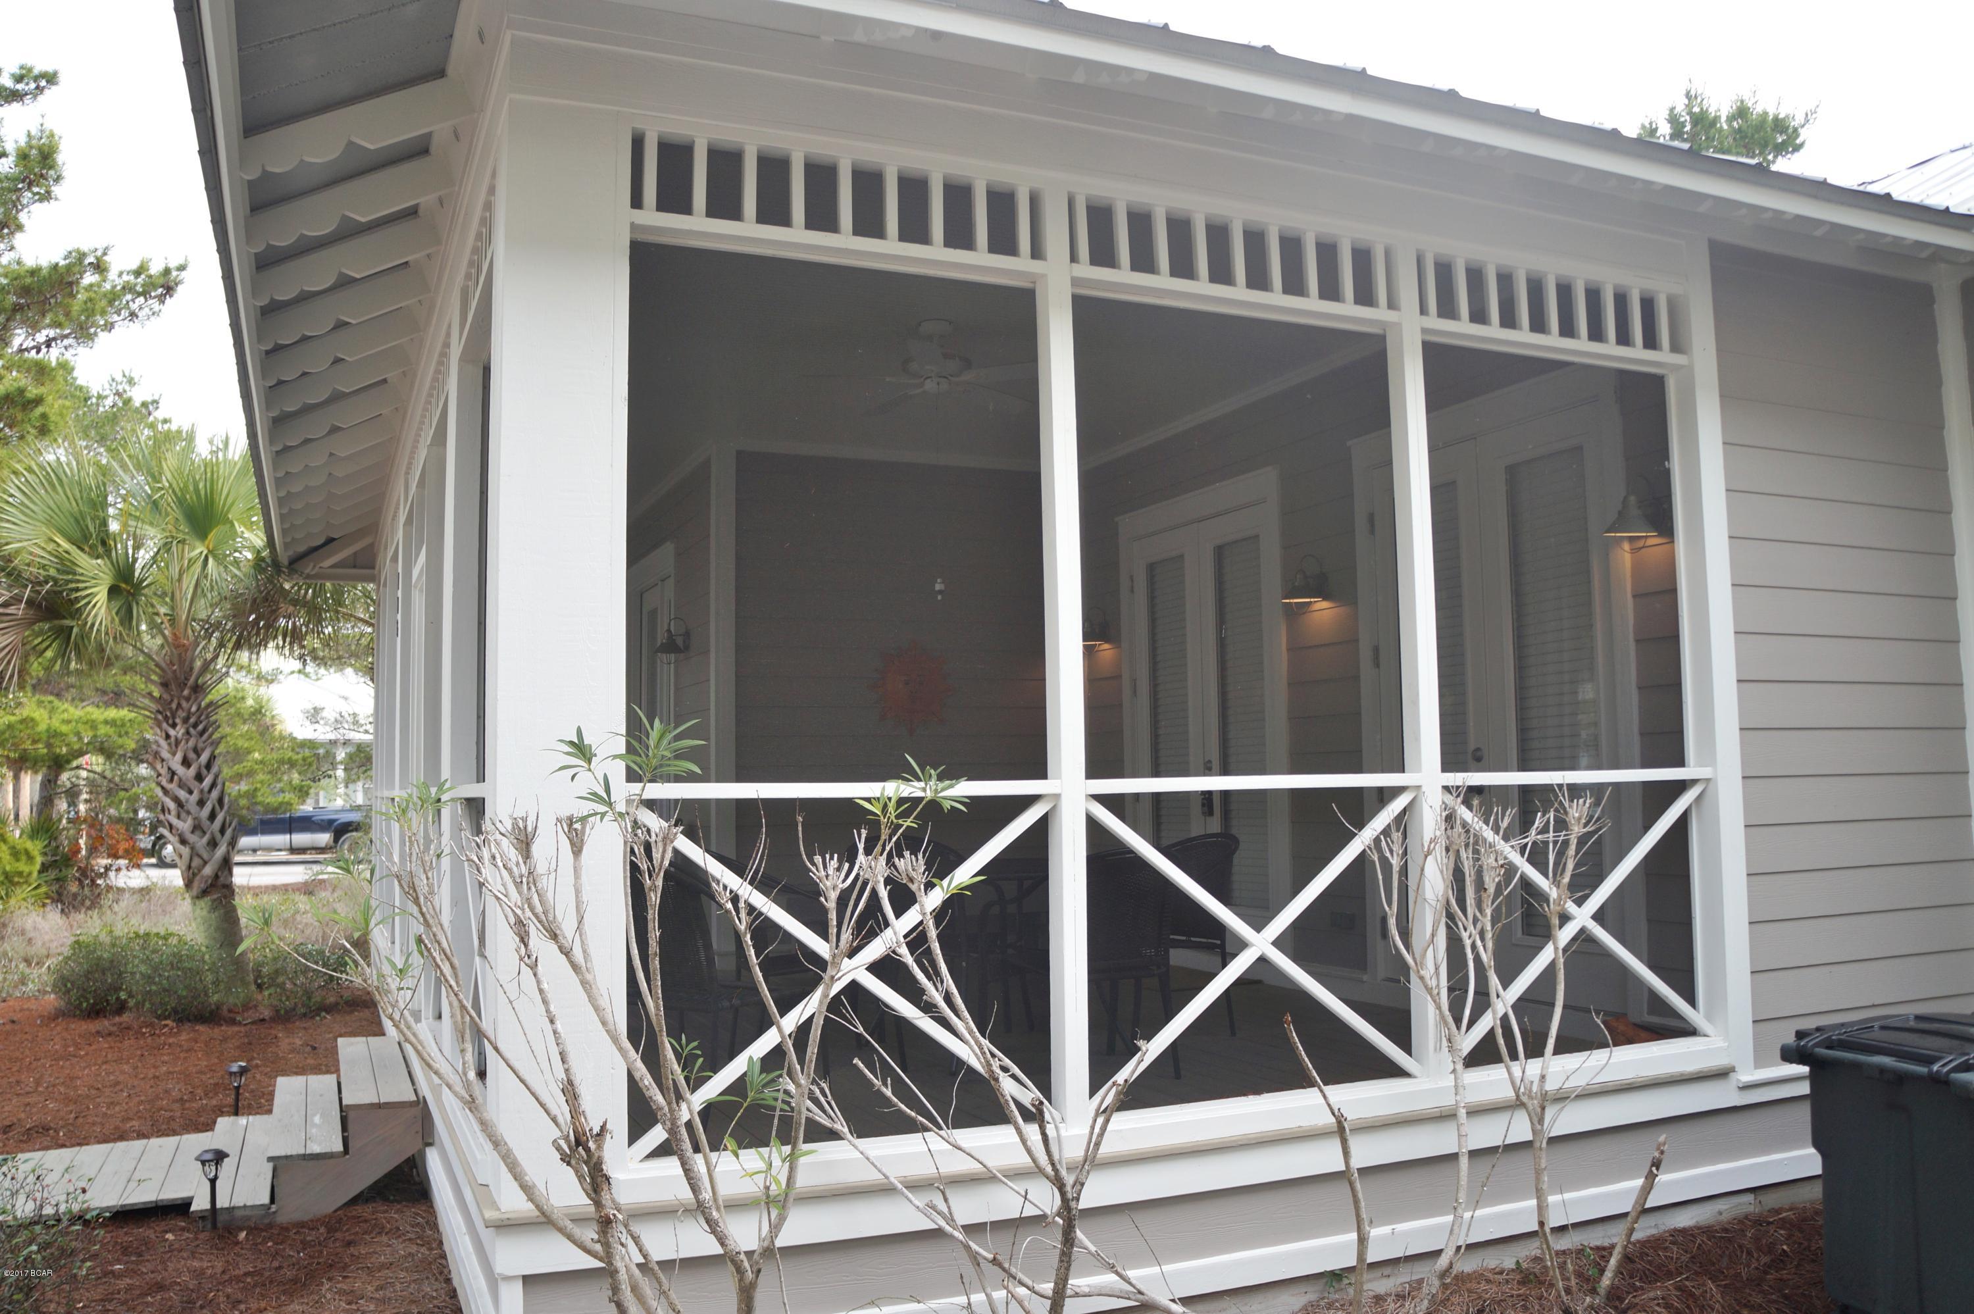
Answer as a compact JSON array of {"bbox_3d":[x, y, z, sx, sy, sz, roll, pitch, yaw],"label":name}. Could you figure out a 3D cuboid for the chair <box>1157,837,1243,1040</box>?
[{"bbox_3d":[0.663,1.179,6.455,0.600,0.860,0.580,0,-5,-13],"label":"chair"}]

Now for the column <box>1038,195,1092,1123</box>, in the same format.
[{"bbox_3d":[0.225,-0.023,4.471,0.084,2.787,0.090,1,-5,-24],"label":"column"}]

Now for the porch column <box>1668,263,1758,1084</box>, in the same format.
[{"bbox_3d":[2.753,-0.039,5.631,0.138,3.088,0.120,1,-5,-24],"label":"porch column"}]

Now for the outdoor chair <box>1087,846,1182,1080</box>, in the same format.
[{"bbox_3d":[0.319,1.113,5.510,0.570,0.850,0.580,3,-6,-36],"label":"outdoor chair"}]

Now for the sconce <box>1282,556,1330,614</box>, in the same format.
[{"bbox_3d":[1.599,-0.361,7.443,0.240,0.300,0.200,1,-5,-24],"label":"sconce"}]

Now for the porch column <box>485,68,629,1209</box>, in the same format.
[{"bbox_3d":[-1.165,-0.031,4.026,0.305,2.880,0.300,1,-5,-24],"label":"porch column"}]

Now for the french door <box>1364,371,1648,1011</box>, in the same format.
[{"bbox_3d":[2.167,0.185,6.469,0.120,2.572,1.682,1,-5,-24],"label":"french door"}]

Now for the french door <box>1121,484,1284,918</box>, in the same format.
[{"bbox_3d":[1.228,0.382,8.546,0.120,2.572,1.760,1,-5,-24],"label":"french door"}]

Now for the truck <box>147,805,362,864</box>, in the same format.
[{"bbox_3d":[-17.358,4.086,36.087,6.000,1.900,2.050,1,-5,-20],"label":"truck"}]

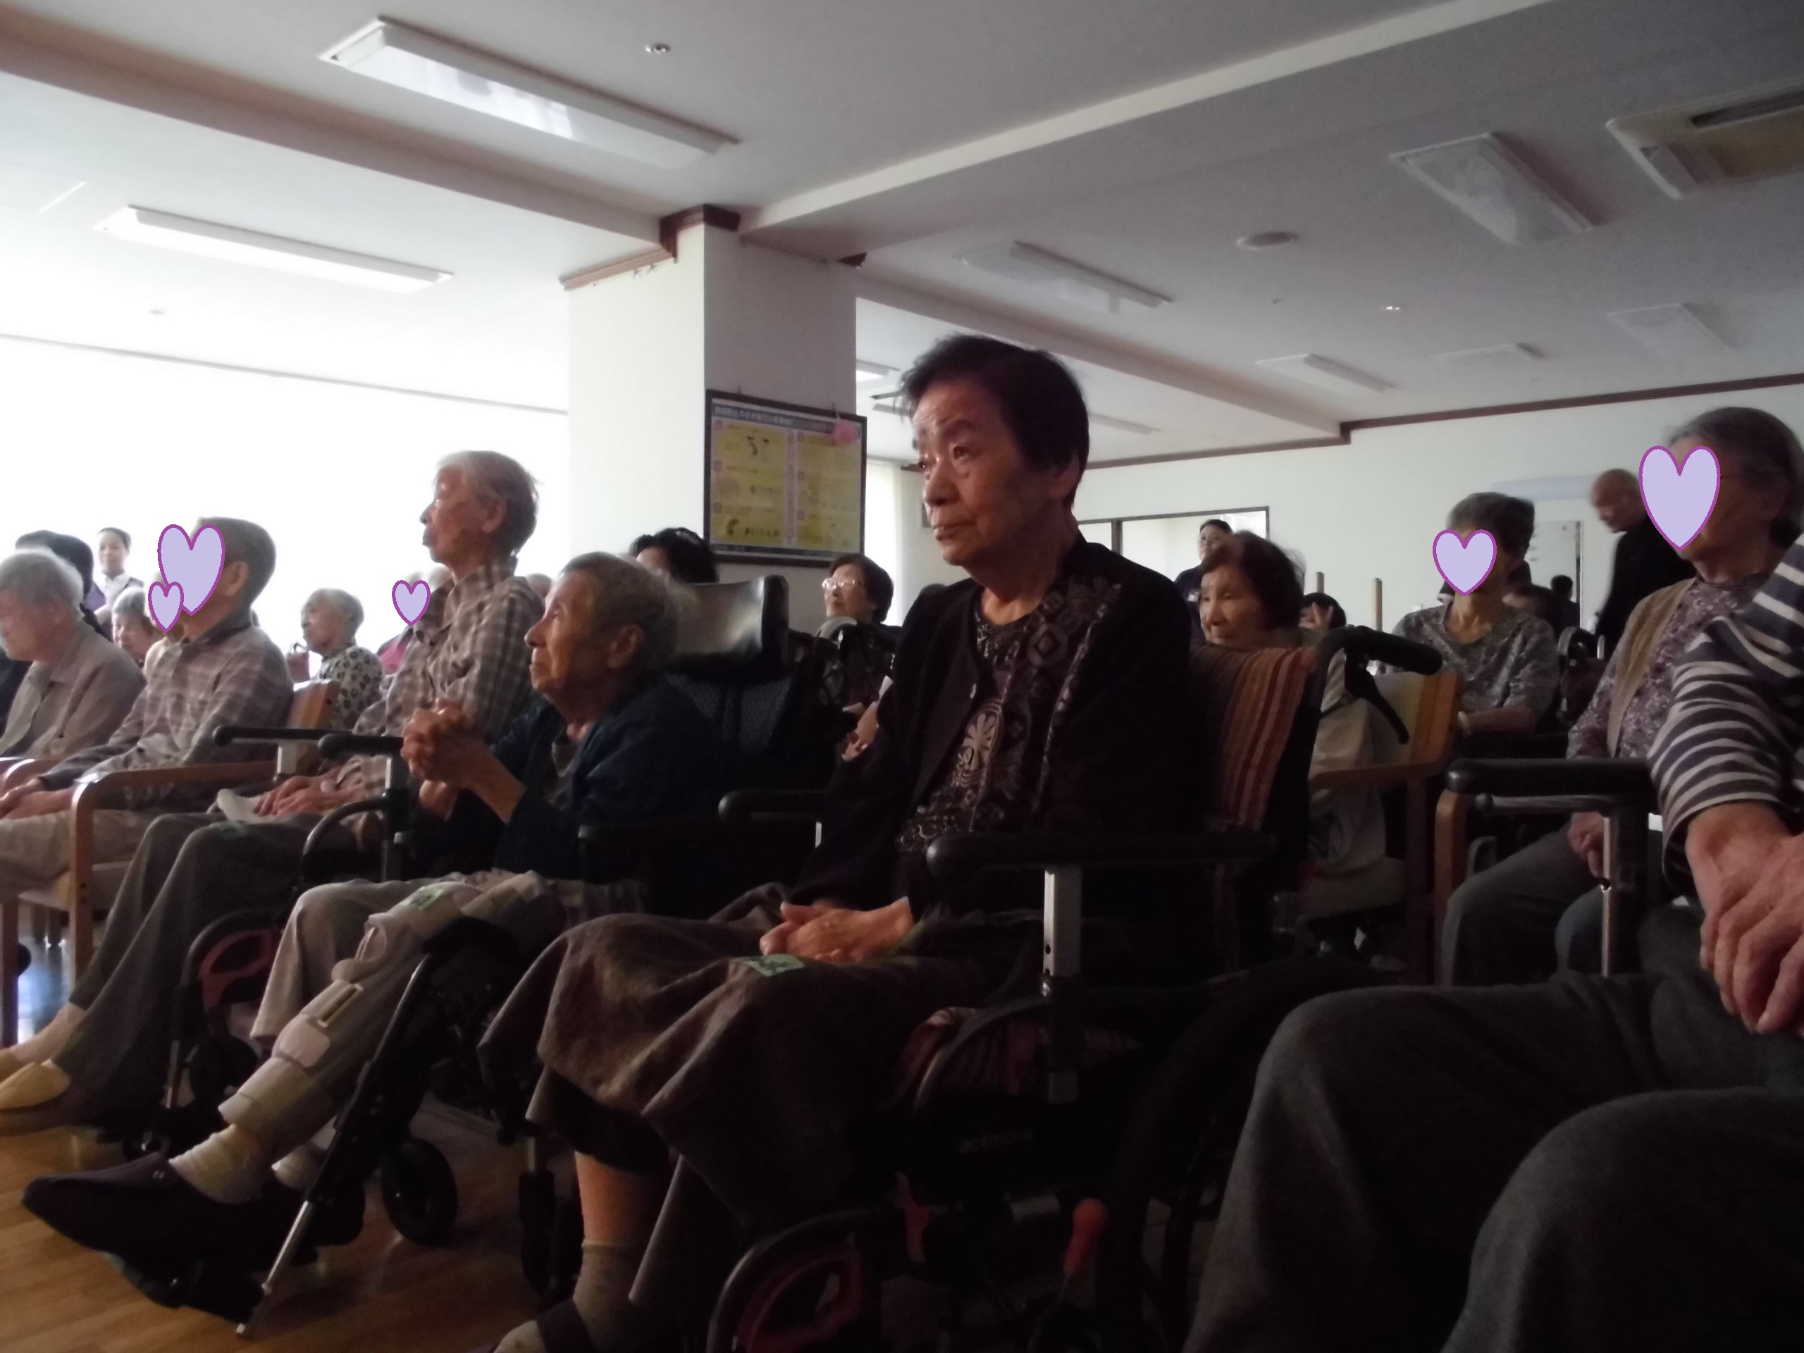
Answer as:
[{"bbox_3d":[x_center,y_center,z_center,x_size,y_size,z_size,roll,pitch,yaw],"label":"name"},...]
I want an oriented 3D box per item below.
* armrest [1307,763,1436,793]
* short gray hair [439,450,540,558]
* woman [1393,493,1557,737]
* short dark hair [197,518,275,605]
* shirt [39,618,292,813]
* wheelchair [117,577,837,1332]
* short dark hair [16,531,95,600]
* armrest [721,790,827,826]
[{"bbox_3d":[0.845,0.182,2.420,0.450,0.045,0.060,-2,3,-44],"label":"armrest"},{"bbox_3d":[-0.757,-0.313,2.480,0.190,0.195,0.170,-1,2,-25],"label":"short gray hair"},{"bbox_3d":[1.174,0.178,2.926,0.480,1.140,0.720,2,3,40],"label":"woman"},{"bbox_3d":[-1.327,-0.232,2.700,0.180,0.172,0.160,-2,2,-38],"label":"short dark hair"},{"bbox_3d":[-1.456,0.083,2.700,0.420,0.420,0.440,-2,3,-43],"label":"shirt"},{"bbox_3d":[-0.545,0.302,2.045,1.100,0.960,0.600,-2,3,-40],"label":"wheelchair"},{"bbox_3d":[-2.127,-0.264,3.400,0.200,0.200,0.170,-2,2,-38],"label":"short dark hair"},{"bbox_3d":[-0.047,0.141,1.513,0.340,0.040,0.055,2,0,-33],"label":"armrest"}]

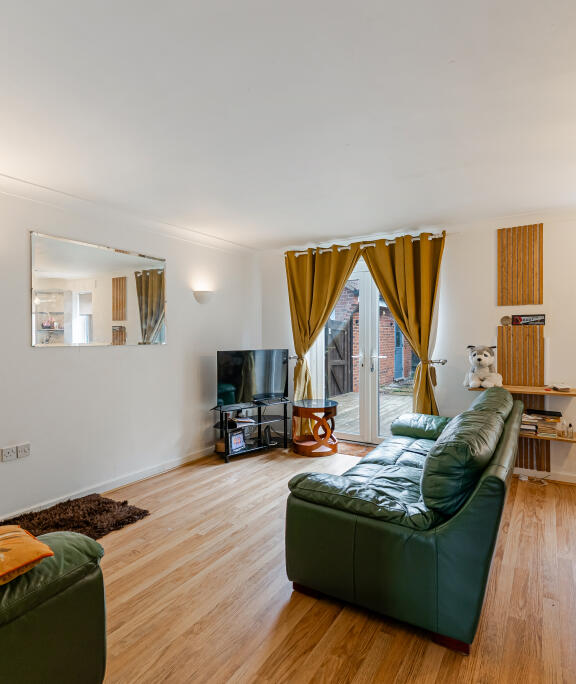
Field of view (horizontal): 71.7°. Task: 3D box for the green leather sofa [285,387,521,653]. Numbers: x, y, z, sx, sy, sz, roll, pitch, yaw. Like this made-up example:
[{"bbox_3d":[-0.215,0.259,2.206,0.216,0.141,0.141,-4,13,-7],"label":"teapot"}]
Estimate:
[{"bbox_3d":[0.957,0.827,2.656,0.998,0.858,2.061,0,1,32],"label":"green leather sofa"}]

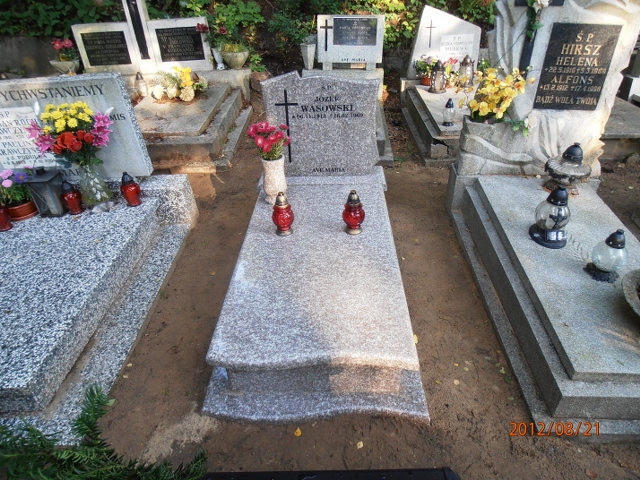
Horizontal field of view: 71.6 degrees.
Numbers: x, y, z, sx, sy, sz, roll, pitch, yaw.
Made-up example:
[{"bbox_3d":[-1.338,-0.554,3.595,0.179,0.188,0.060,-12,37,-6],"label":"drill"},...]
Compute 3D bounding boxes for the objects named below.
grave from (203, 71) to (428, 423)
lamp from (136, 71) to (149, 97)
[{"bbox_3d":[-0.013,-0.180,2.203,0.870,0.930,1.790,0,34,2],"label":"grave"},{"bbox_3d":[-1.857,-1.647,4.705,0.100,0.220,0.100,0,34,2],"label":"lamp"}]

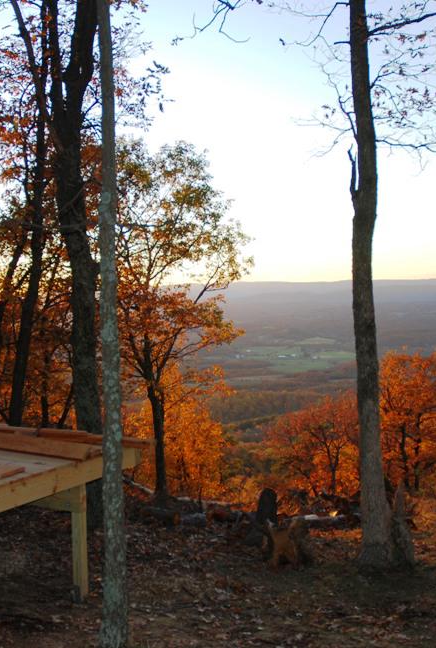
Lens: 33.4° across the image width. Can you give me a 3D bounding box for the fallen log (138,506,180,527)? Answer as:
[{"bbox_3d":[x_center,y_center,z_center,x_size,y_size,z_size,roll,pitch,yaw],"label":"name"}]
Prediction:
[{"bbox_3d":[-0.724,2.396,9.000,0.530,0.180,0.180,0,3,28],"label":"fallen log"}]

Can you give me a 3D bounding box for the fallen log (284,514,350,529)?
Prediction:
[{"bbox_3d":[1.257,2.445,9.000,0.880,0.170,0.170,-2,3,-5],"label":"fallen log"}]

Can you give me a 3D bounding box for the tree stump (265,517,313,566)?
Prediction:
[{"bbox_3d":[0.727,2.244,7.500,0.460,0.470,0.430,-1,3,0],"label":"tree stump"}]

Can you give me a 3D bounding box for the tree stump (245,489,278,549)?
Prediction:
[{"bbox_3d":[0.491,2.248,8.400,0.340,0.670,0.340,-1,2,0],"label":"tree stump"}]

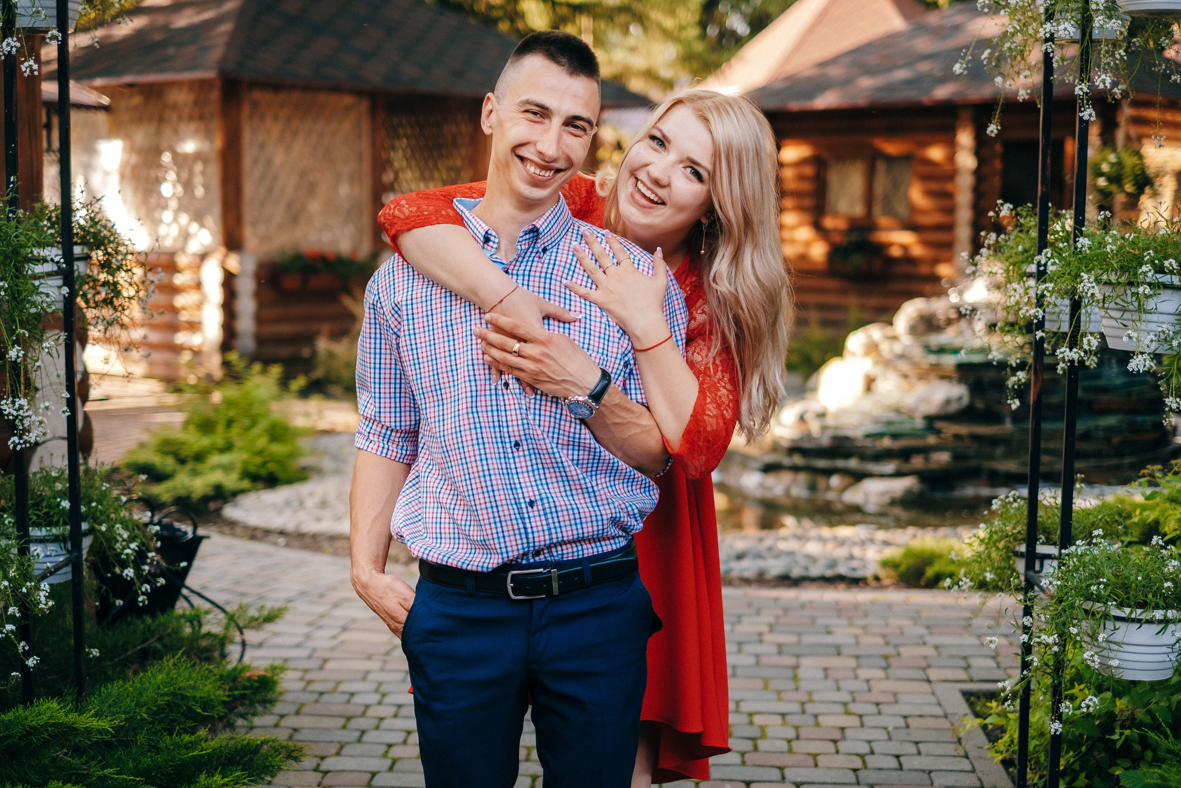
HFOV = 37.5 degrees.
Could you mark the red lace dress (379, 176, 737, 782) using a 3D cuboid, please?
[{"bbox_3d":[-0.045,0.149,2.620,0.540,0.960,0.460,2,6,10],"label":"red lace dress"}]

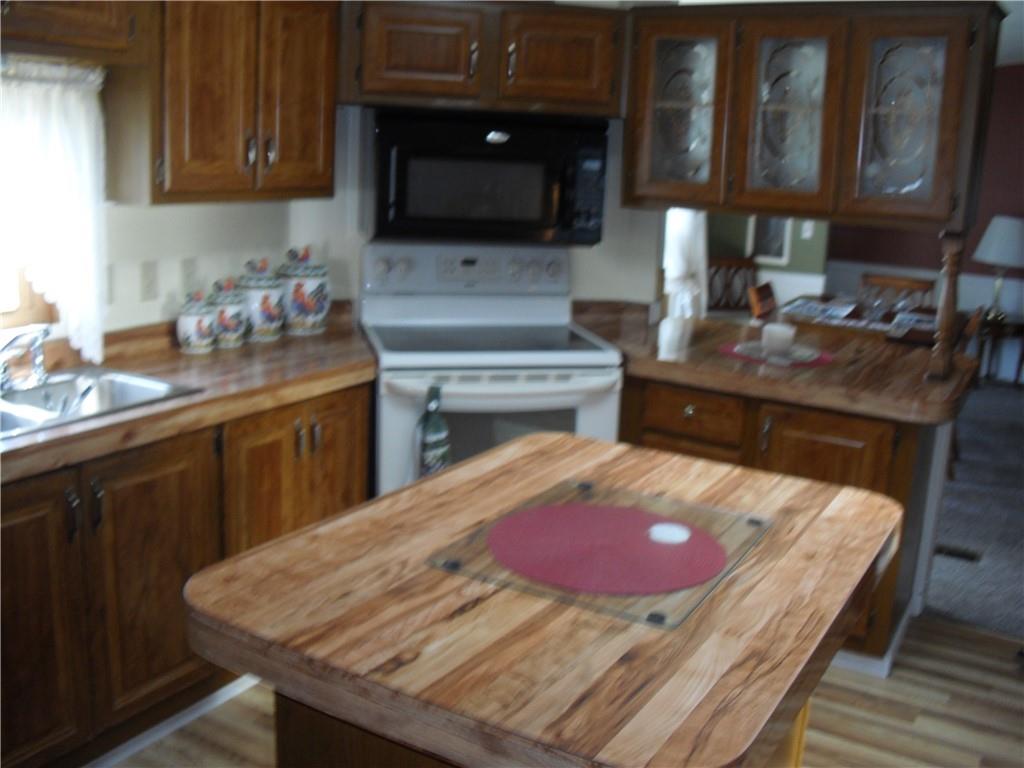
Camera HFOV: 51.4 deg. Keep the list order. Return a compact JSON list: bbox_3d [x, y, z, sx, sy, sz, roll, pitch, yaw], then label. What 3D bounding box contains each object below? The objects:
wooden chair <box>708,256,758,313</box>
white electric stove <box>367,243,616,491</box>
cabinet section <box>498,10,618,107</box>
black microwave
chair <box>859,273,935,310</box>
[{"bbox_3d":[1.374,-0.279,6.342,0.440,0.885,0.500,-2,14,-19],"label":"wooden chair"},{"bbox_3d":[-0.108,0.153,3.582,0.757,1.175,0.670,-1,14,-15],"label":"white electric stove"},{"bbox_3d":[0.114,-1.106,3.669,0.405,0.300,0.330,-1,13,-15],"label":"cabinet section"},{"bbox_3d":[-0.106,-0.704,3.608,0.757,0.410,0.400,-1,14,-15],"label":"black microwave"},{"bbox_3d":[1.944,-0.092,5.654,0.440,0.885,0.500,10,15,29],"label":"chair"}]

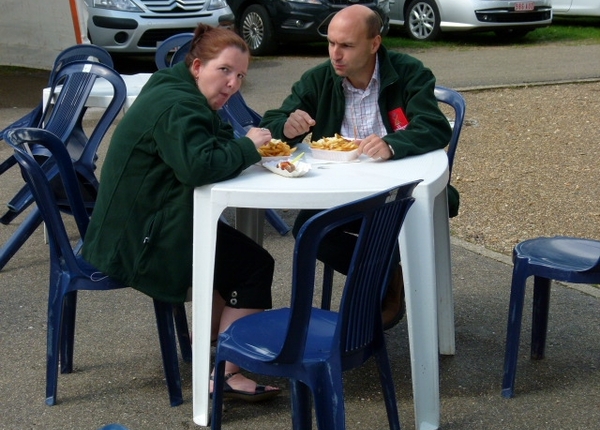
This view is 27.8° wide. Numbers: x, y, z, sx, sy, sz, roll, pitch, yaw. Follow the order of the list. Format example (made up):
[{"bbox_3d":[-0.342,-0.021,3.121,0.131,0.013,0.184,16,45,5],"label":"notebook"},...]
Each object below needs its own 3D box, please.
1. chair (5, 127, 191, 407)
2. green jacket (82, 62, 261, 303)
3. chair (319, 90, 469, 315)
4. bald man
[{"bbox_3d":[-0.636,0.137,3.923,0.540,0.870,0.460,-2,13,-2],"label":"chair"},{"bbox_3d":[-0.433,-0.109,3.848,0.580,0.730,0.530,-2,13,-2],"label":"green jacket"},{"bbox_3d":[0.364,-0.038,4.557,0.460,0.870,0.540,4,14,24],"label":"chair"},{"bbox_3d":[0.236,-0.141,4.327,0.640,1.180,0.660,2,13,17],"label":"bald man"}]

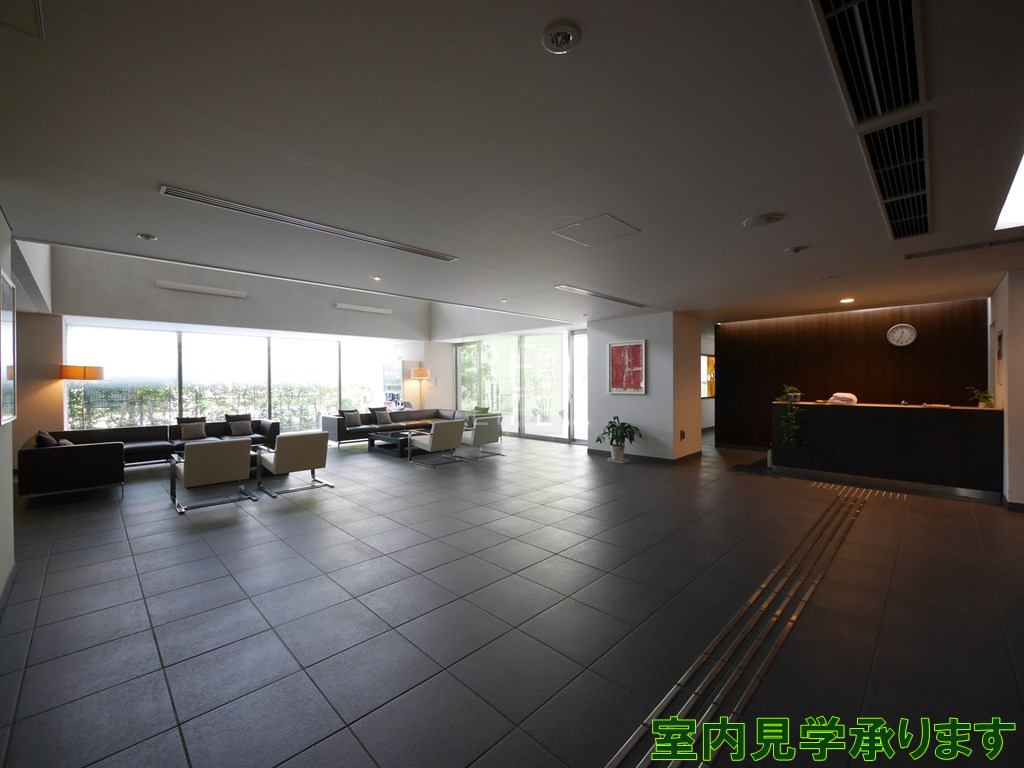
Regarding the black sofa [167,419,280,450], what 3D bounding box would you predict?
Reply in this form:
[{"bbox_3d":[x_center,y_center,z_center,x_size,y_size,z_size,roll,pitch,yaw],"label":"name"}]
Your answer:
[{"bbox_3d":[-4.944,1.010,7.140,0.840,0.660,1.470,-1,0,45],"label":"black sofa"}]

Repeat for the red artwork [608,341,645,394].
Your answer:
[{"bbox_3d":[2.007,-0.277,7.275,0.705,0.925,0.040,-1,0,45],"label":"red artwork"}]

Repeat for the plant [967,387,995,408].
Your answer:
[{"bbox_3d":[5.134,0.149,4.540,0.200,0.245,0.200,-1,0,45],"label":"plant"}]

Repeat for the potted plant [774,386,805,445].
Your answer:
[{"bbox_3d":[3.830,0.431,5.714,0.310,0.850,0.380,-1,0,45],"label":"potted plant"}]

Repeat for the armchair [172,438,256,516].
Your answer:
[{"bbox_3d":[-3.388,0.965,4.720,0.760,0.705,0.680,-1,0,45],"label":"armchair"}]

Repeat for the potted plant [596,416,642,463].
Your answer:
[{"bbox_3d":[1.812,0.915,7.006,0.680,0.760,0.680,0,0,0],"label":"potted plant"}]

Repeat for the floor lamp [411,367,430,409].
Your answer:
[{"bbox_3d":[-2.347,0.470,10.615,0.480,1.740,0.480,-1,0,45],"label":"floor lamp"}]

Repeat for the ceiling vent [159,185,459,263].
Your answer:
[{"bbox_3d":[-1.341,-1.186,3.258,0.160,0.035,2.155,-1,0,45],"label":"ceiling vent"}]

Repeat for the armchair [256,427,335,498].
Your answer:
[{"bbox_3d":[-2.781,0.964,5.322,0.750,0.705,0.680,-1,0,45],"label":"armchair"}]

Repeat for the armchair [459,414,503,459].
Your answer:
[{"bbox_3d":[-0.603,0.959,7.606,0.750,0.710,0.680,-1,0,45],"label":"armchair"}]

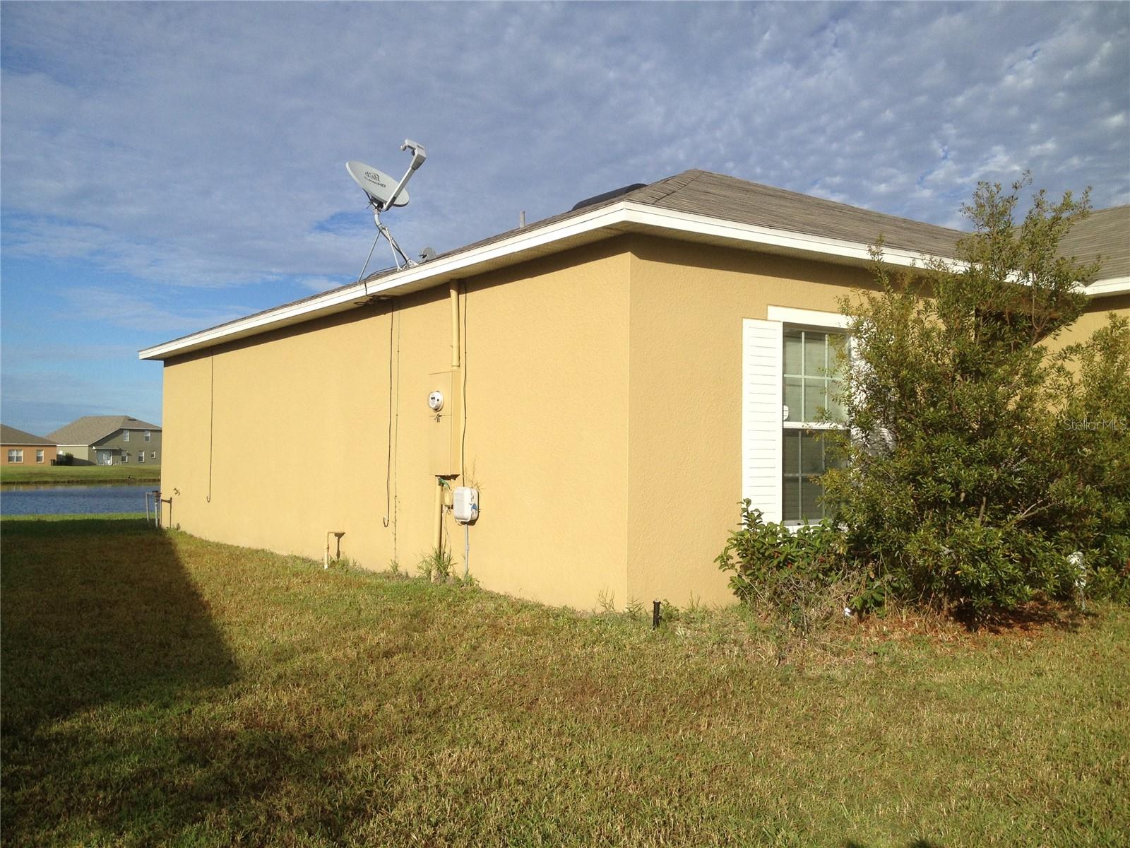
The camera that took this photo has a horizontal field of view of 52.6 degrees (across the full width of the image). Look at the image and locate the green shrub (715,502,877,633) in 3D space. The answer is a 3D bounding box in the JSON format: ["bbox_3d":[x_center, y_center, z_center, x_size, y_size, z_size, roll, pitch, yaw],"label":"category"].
[{"bbox_3d":[1.556,0.961,7.700,1.050,0.880,0.900,2,-3,-35],"label":"green shrub"}]

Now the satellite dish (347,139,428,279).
[{"bbox_3d":[-1.560,-1.870,10.220,0.920,1.080,0.700,-1,-3,30],"label":"satellite dish"}]

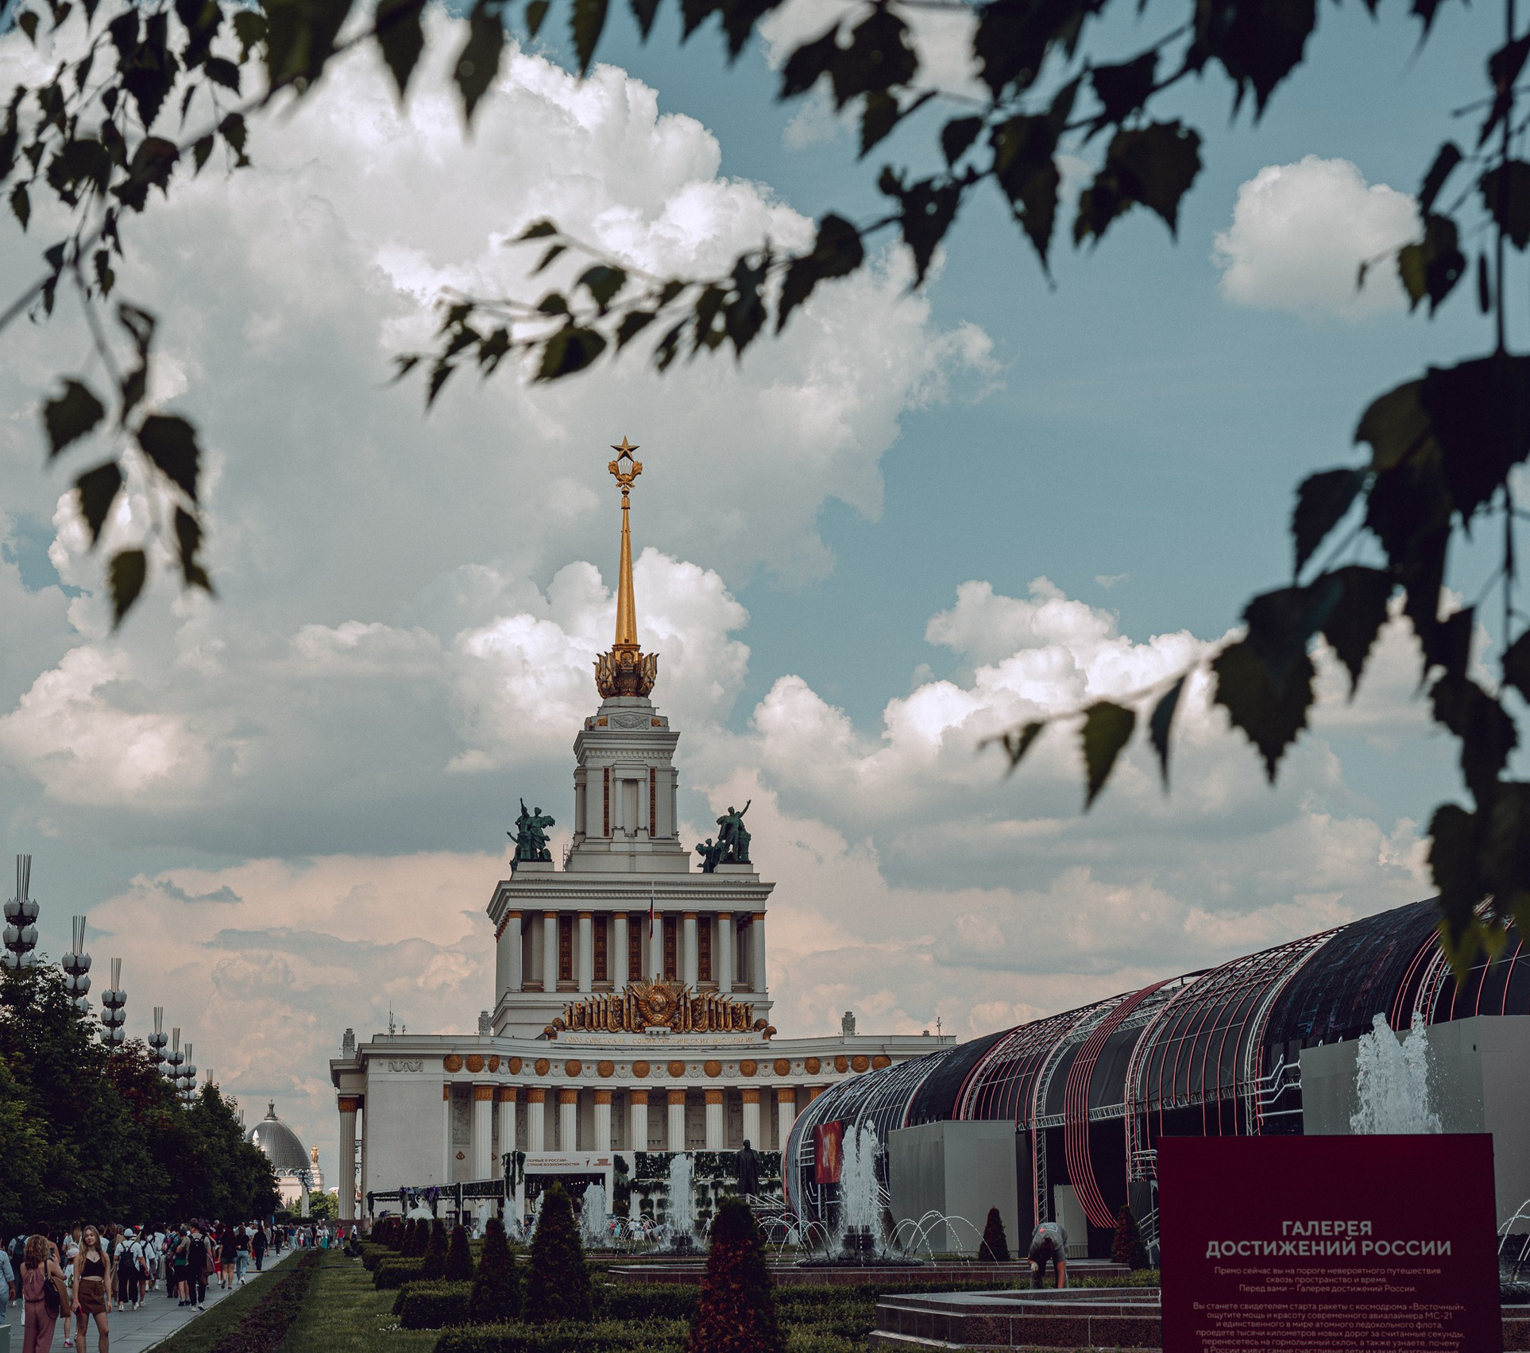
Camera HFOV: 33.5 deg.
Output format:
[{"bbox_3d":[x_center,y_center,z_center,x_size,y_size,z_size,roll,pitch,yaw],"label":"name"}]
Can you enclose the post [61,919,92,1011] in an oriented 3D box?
[{"bbox_3d":[-28.508,17.081,104.671,1.278,14.500,1.278,1,-12,-9],"label":"post"}]

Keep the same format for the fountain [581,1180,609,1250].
[{"bbox_3d":[-6.010,19.153,90.235,1.100,2.500,1.100,2,-12,-9],"label":"fountain"}]

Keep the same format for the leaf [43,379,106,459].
[{"bbox_3d":[-0.435,-0.162,1.600,0.037,0.051,0.015,17,-6,-8],"label":"leaf"}]

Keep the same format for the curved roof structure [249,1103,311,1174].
[{"bbox_3d":[-127.038,118.976,657.348,19.528,18.494,19.528,1,-12,-9],"label":"curved roof structure"}]

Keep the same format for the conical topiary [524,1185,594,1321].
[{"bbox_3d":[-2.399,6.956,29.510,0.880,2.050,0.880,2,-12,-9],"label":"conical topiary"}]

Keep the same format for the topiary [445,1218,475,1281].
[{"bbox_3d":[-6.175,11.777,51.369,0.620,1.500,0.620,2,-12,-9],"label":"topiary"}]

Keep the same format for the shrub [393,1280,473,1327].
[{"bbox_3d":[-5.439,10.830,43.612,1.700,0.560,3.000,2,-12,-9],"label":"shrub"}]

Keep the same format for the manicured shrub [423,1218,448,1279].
[{"bbox_3d":[-9.753,16.967,75.302,0.749,1.786,0.749,1,-12,-9],"label":"manicured shrub"}]

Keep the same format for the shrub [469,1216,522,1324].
[{"bbox_3d":[-4.389,9.697,41.373,0.844,1.714,0.844,1,-12,-9],"label":"shrub"}]

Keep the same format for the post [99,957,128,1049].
[{"bbox_3d":[-31.338,20.744,121.665,1.258,14.500,1.258,1,-12,-9],"label":"post"}]

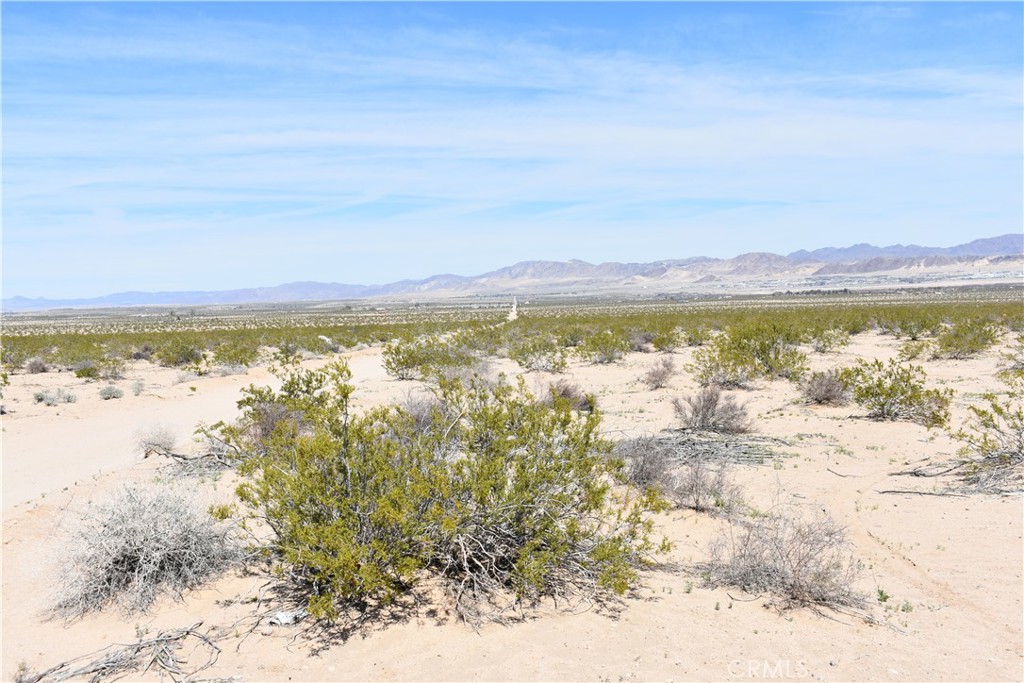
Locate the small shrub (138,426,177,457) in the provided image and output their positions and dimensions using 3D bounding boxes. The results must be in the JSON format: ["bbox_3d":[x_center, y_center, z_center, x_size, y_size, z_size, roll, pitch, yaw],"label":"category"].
[{"bbox_3d":[-3.932,1.103,12.345,0.410,0.320,0.350,0,2,0],"label":"small shrub"}]

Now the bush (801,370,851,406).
[{"bbox_3d":[5.225,0.726,18.491,0.820,0.550,0.720,0,2,16],"label":"bush"}]

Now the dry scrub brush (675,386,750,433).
[{"bbox_3d":[2.671,0.872,14.791,1.050,0.550,0.900,0,2,10],"label":"dry scrub brush"}]

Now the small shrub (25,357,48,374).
[{"bbox_3d":[-14.117,0.672,32.991,0.650,0.500,0.580,-2,2,-23],"label":"small shrub"}]

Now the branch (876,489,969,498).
[{"bbox_3d":[3.414,1.253,9.249,0.720,0.045,0.070,0,2,24],"label":"branch"}]

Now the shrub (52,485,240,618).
[{"bbox_3d":[-2.129,1.116,6.439,1.080,0.640,0.950,-1,2,-18],"label":"shrub"}]

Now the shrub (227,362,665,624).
[{"bbox_3d":[-0.421,0.776,6.746,2.630,1.320,2.240,0,2,0],"label":"shrub"}]

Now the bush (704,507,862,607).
[{"bbox_3d":[1.503,1.142,6.191,0.900,0.500,0.800,0,2,14],"label":"bush"}]

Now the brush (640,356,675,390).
[{"bbox_3d":[2.883,0.627,22.017,0.660,0.660,0.560,0,2,0],"label":"brush"}]

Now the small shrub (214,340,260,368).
[{"bbox_3d":[-7.402,0.339,29.941,1.220,0.730,1.030,0,2,0],"label":"small shrub"}]

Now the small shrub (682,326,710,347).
[{"bbox_3d":[7.674,-0.215,46.160,1.140,0.820,0.970,0,2,0],"label":"small shrub"}]

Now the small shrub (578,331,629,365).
[{"bbox_3d":[2.671,0.161,32.061,1.470,0.960,1.250,0,2,0],"label":"small shrub"}]

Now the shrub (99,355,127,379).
[{"bbox_3d":[-10.447,0.637,28.989,0.720,0.660,0.650,-1,2,-20],"label":"shrub"}]

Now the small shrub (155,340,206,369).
[{"bbox_3d":[-10.495,0.354,34.985,1.550,0.870,1.350,-1,2,-17],"label":"small shrub"}]

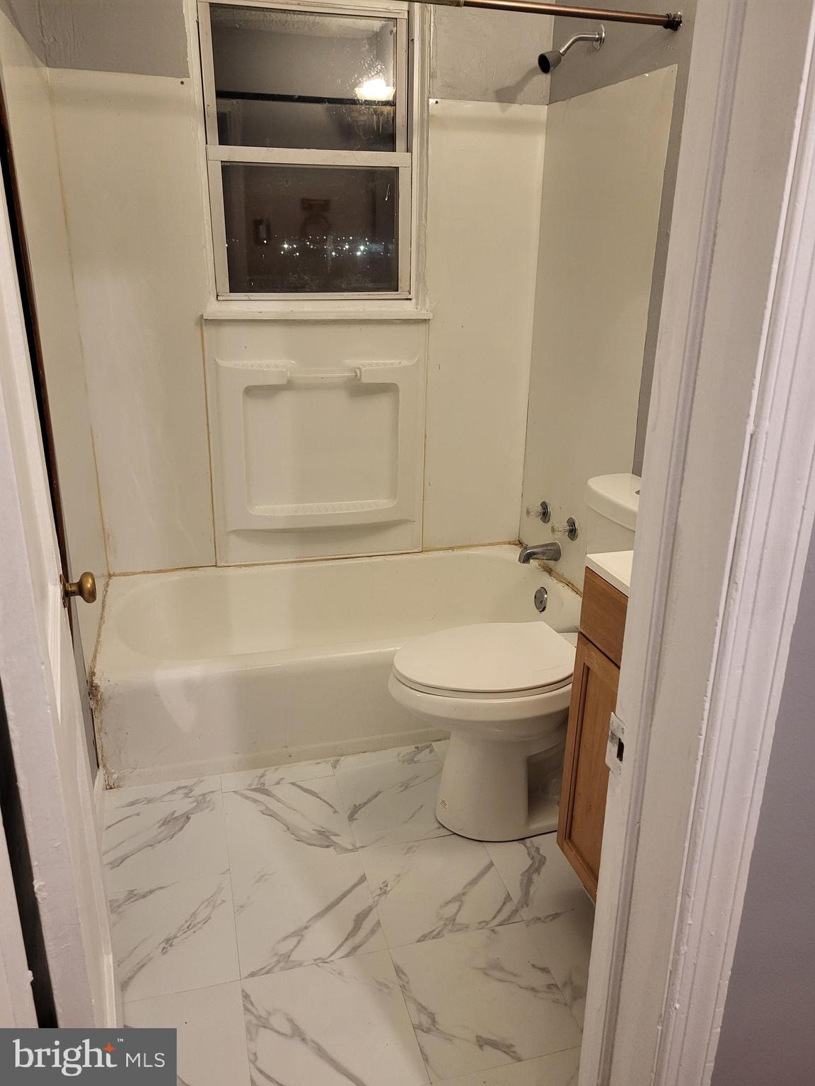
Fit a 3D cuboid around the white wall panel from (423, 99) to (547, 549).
[{"bbox_3d":[0.251,-0.686,2.818,0.397,1.490,0.012,-4,21,-15],"label":"white wall panel"}]

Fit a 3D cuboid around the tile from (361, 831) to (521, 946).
[{"bbox_3d":[0.067,0.791,1.891,0.305,0.008,0.305,-5,21,-15],"label":"tile"}]

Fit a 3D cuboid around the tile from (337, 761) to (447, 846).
[{"bbox_3d":[-0.014,0.690,2.166,0.305,0.008,0.305,-5,21,-15],"label":"tile"}]

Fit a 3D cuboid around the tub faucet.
[{"bbox_3d":[0.446,0.035,2.790,0.140,0.069,0.059,-4,21,-15],"label":"tub faucet"}]

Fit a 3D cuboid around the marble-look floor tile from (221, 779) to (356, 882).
[{"bbox_3d":[-0.308,0.713,2.089,0.305,0.008,0.305,-5,21,-15],"label":"marble-look floor tile"}]

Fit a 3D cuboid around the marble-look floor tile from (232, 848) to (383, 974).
[{"bbox_3d":[-0.227,0.815,1.813,0.305,0.008,0.305,-5,21,-15],"label":"marble-look floor tile"}]

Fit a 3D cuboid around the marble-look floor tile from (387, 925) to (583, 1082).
[{"bbox_3d":[0.149,0.899,1.624,0.306,0.008,0.306,-4,21,-15],"label":"marble-look floor tile"}]

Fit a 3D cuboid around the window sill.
[{"bbox_3d":[-0.283,-0.753,2.648,0.740,0.048,0.090,-5,21,-15],"label":"window sill"}]

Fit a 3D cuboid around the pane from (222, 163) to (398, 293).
[{"bbox_3d":[-0.294,-0.987,2.577,0.547,0.374,0.012,-4,21,-15],"label":"pane"}]

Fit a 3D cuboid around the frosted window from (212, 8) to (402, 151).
[{"bbox_3d":[-0.298,-1.389,2.459,0.553,0.364,0.012,-4,21,-15],"label":"frosted window"}]

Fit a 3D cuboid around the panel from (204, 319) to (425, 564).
[{"bbox_3d":[-0.288,-0.327,2.770,0.734,0.827,0.060,-4,21,-15],"label":"panel"}]

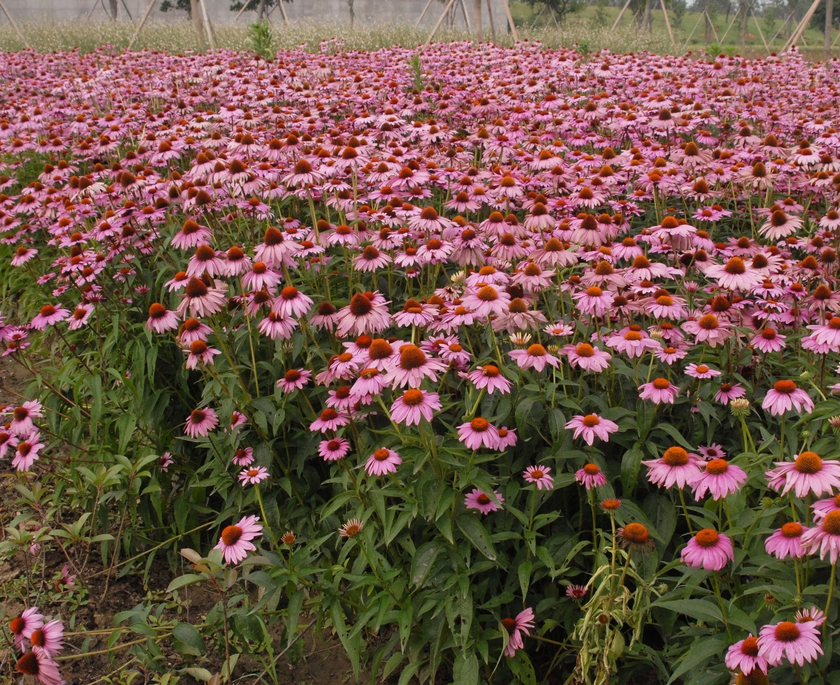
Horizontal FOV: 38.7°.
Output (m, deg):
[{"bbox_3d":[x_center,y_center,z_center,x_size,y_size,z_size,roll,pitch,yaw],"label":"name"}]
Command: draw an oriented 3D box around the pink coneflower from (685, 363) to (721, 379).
[{"bbox_3d":[0.591,0.056,2.500,0.075,0.024,0.073,3,19,-1],"label":"pink coneflower"}]

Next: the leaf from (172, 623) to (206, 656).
[{"bbox_3d":[-0.482,0.621,2.500,0.085,0.016,0.055,39,48,17],"label":"leaf"}]

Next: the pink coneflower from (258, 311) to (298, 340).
[{"bbox_3d":[-0.272,-0.033,2.300,0.077,0.045,0.077,0,17,0],"label":"pink coneflower"}]

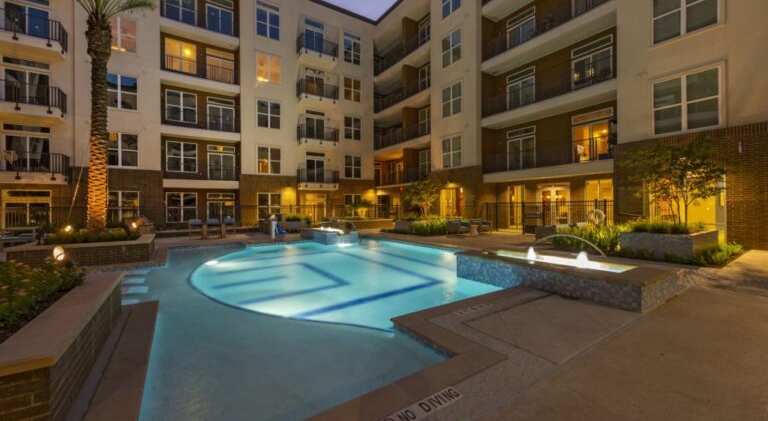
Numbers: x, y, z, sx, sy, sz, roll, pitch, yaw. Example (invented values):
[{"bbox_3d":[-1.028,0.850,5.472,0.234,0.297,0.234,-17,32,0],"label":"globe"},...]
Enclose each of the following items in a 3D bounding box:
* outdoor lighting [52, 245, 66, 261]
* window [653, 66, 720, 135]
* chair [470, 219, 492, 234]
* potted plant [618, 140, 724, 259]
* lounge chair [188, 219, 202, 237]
[{"bbox_3d":[-3.720,0.500,3.450,0.160,0.190,0.180,0,1,3],"label":"outdoor lighting"},{"bbox_3d":[10.883,-3.880,10.804,0.120,1.950,1.710,-1,1,-34],"label":"window"},{"bbox_3d":[5.560,0.890,17.150,0.820,0.800,0.800,-1,1,-34],"label":"chair"},{"bbox_3d":[9.239,-0.402,9.535,2.700,3.400,2.050,-1,1,-34],"label":"potted plant"},{"bbox_3d":[-10.000,0.970,15.900,0.700,0.960,1.000,-1,1,-34],"label":"lounge chair"}]

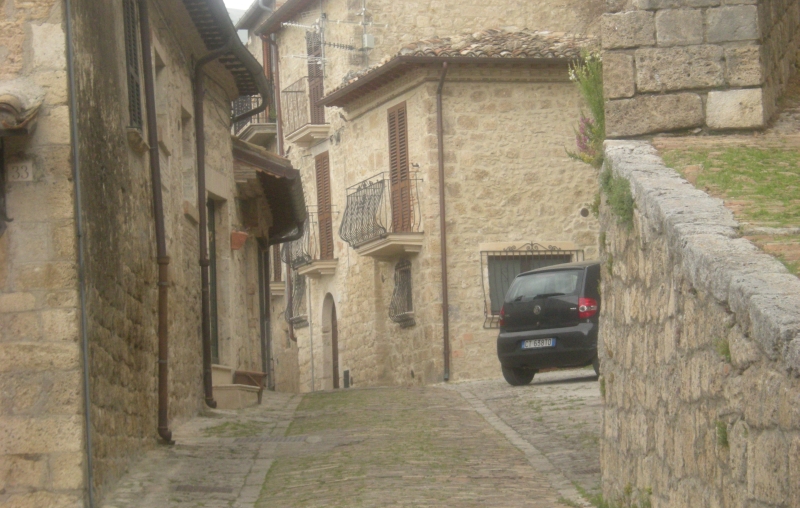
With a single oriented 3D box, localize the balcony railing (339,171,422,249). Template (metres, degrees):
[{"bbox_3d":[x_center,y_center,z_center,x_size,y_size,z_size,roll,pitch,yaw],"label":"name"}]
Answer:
[{"bbox_3d":[-0.281,-0.675,38.106,0.709,1.028,1.768,0,-7,-20],"label":"balcony railing"}]

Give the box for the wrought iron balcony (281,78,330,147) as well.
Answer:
[{"bbox_3d":[-1.877,-2.772,47.004,0.470,1.224,1.480,-1,-7,-19],"label":"wrought iron balcony"}]

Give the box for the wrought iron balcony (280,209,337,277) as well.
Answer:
[{"bbox_3d":[-1.807,-0.172,46.532,0.740,1.358,1.330,-1,-7,-19],"label":"wrought iron balcony"}]

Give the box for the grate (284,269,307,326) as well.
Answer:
[{"bbox_3d":[-2.171,0.872,48.373,0.240,1.034,0.860,-1,-7,-19],"label":"grate"}]

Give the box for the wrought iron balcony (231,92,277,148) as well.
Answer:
[{"bbox_3d":[-3.029,-2.926,49.576,0.650,1.050,1.350,0,-7,-20],"label":"wrought iron balcony"}]

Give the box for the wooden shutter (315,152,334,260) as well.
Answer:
[{"bbox_3d":[-1.377,-0.839,42.092,0.062,1.922,0.791,0,-7,-20],"label":"wooden shutter"}]

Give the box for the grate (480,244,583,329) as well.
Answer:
[{"bbox_3d":[2.106,0.506,37.386,1.757,1.357,0.185,0,-7,-20],"label":"grate"}]

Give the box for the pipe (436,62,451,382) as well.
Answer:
[{"bbox_3d":[0.712,-0.518,36.929,0.113,5.016,0.329,0,-7,-20],"label":"pipe"}]

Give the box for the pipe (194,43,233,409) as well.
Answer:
[{"bbox_3d":[-2.200,-0.369,28.721,0.470,4.458,0.120,-4,-6,5],"label":"pipe"}]

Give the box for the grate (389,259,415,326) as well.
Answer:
[{"bbox_3d":[0.003,0.630,38.078,0.185,1.120,0.771,0,-7,-20],"label":"grate"}]

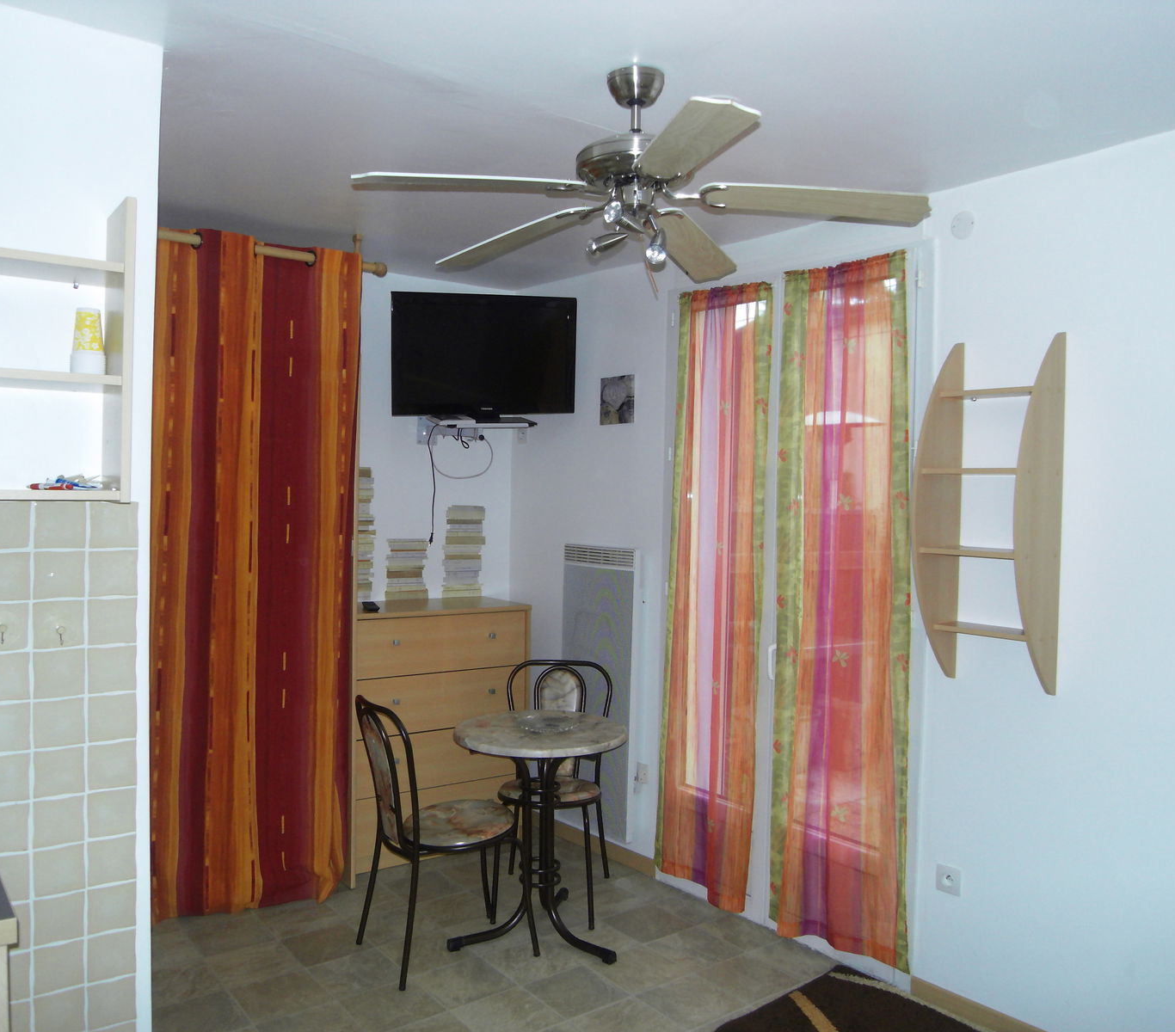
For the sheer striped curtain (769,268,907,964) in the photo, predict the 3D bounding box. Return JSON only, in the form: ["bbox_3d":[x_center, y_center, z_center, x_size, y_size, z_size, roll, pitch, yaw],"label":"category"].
[{"bbox_3d":[0.815,0.298,3.097,0.068,2.242,0.520,0,2,-40],"label":"sheer striped curtain"}]

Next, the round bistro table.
[{"bbox_3d":[-0.155,1.088,3.297,0.596,0.704,0.596,1,1,0],"label":"round bistro table"}]

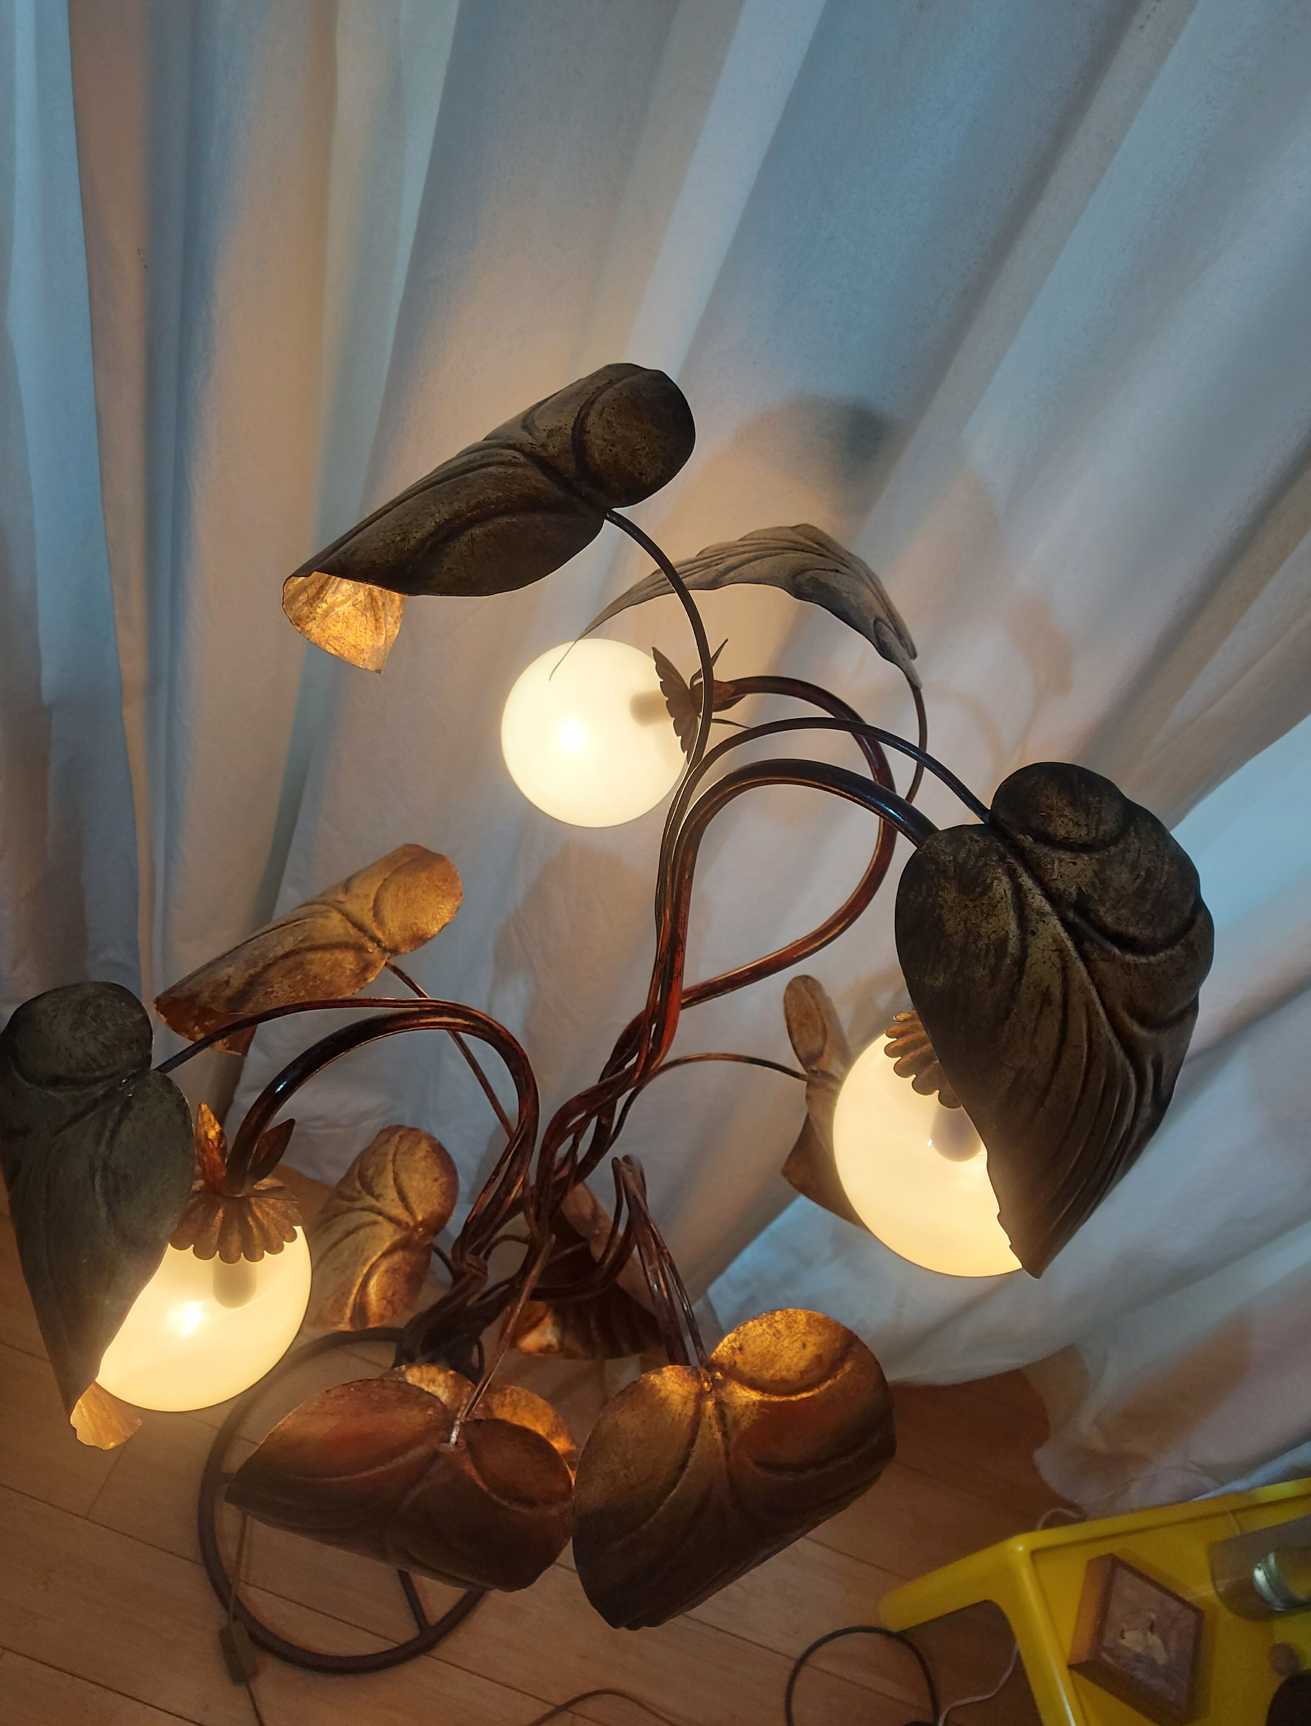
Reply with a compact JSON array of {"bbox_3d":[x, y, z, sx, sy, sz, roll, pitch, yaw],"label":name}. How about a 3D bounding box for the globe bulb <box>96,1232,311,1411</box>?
[{"bbox_3d":[-0.247,0.225,0.645,0.123,0.123,0.123,23,49,0],"label":"globe bulb"}]

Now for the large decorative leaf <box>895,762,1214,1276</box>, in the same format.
[{"bbox_3d":[0.181,0.071,0.548,0.128,0.225,0.077,-8,17,-19],"label":"large decorative leaf"}]

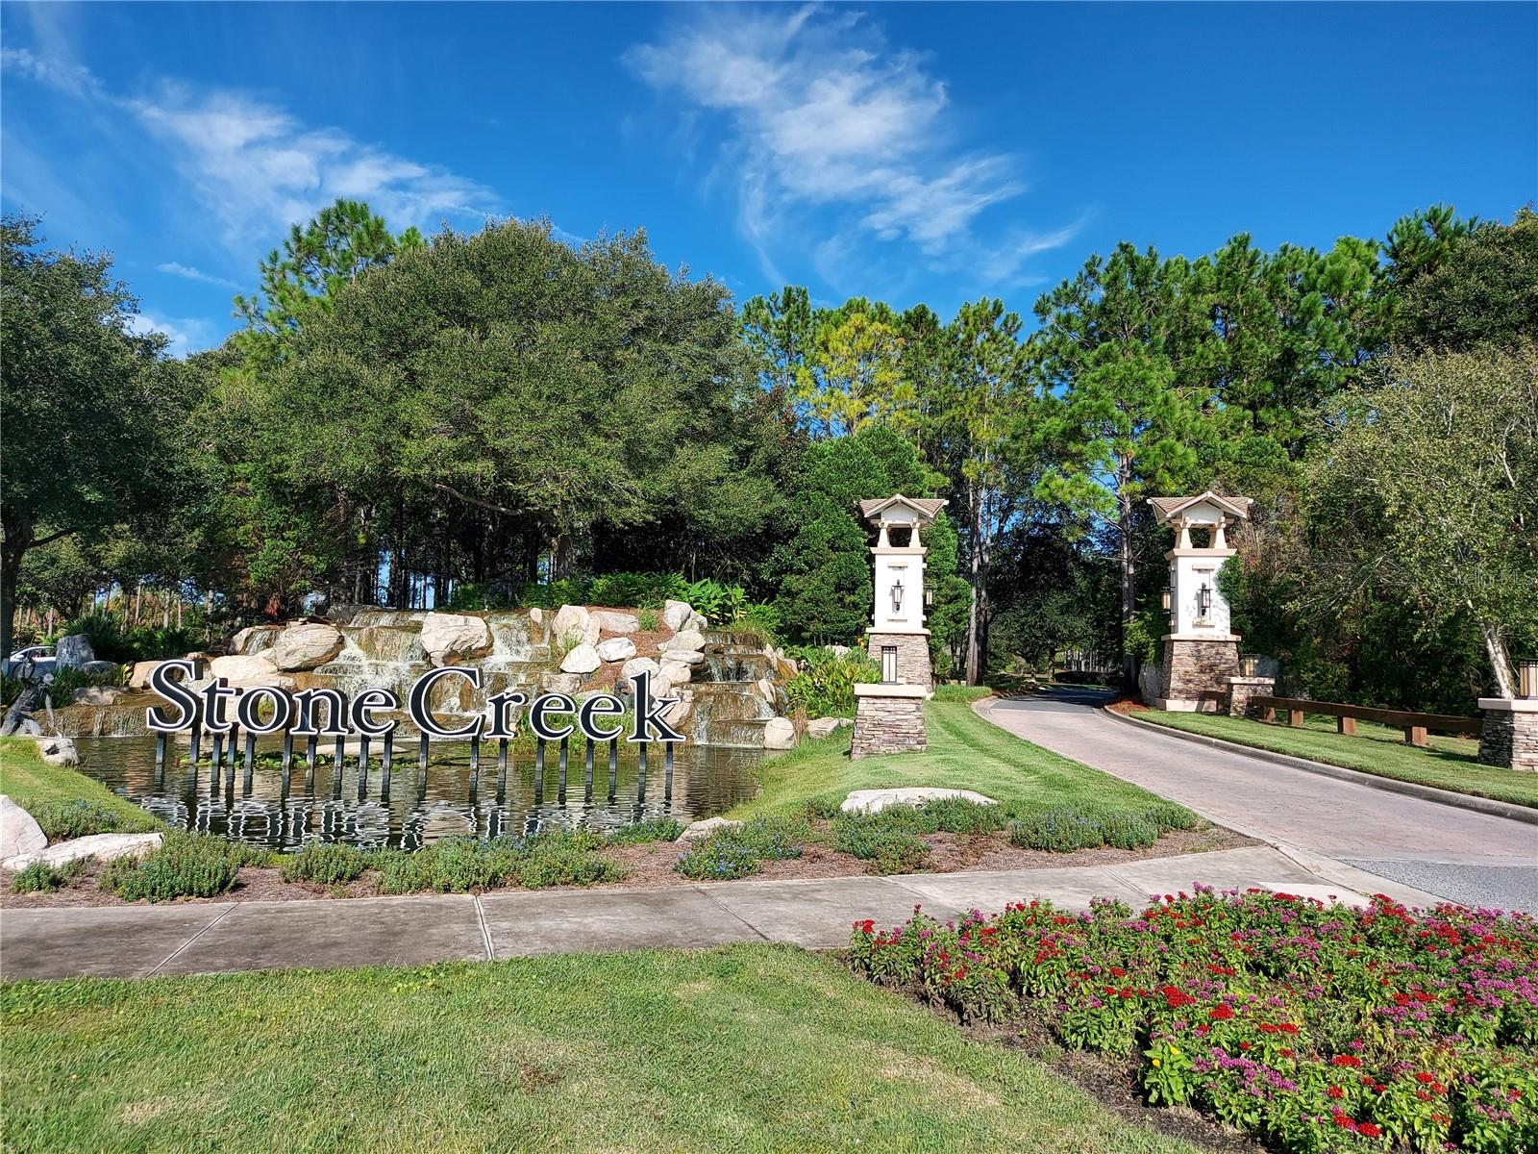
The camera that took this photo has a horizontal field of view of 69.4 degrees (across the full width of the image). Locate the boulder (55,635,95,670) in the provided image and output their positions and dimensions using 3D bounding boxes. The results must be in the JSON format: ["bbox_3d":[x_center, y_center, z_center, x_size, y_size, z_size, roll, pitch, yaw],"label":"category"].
[{"bbox_3d":[-18.699,2.071,29.931,0.950,1.030,0.800,4,-6,-32],"label":"boulder"}]

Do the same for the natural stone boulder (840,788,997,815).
[{"bbox_3d":[1.529,2.274,11.351,1.600,0.260,0.800,1,-5,7],"label":"natural stone boulder"}]

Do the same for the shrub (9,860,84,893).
[{"bbox_3d":[-4.568,1.863,7.020,0.440,0.230,0.400,4,-6,-32],"label":"shrub"}]

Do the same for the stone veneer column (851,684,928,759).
[{"bbox_3d":[2.056,2.417,18.915,1.220,1.190,1.200,1,-5,5],"label":"stone veneer column"}]

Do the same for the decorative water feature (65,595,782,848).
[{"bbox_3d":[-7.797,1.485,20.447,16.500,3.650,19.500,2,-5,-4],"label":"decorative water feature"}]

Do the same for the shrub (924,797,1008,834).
[{"bbox_3d":[1.875,2.250,10.600,0.800,0.280,0.650,1,-5,10],"label":"shrub"}]

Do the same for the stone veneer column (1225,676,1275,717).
[{"bbox_3d":[14.651,3.615,33.817,1.250,1.190,1.250,0,-5,14],"label":"stone veneer column"}]

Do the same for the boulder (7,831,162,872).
[{"bbox_3d":[-4.987,1.940,8.067,1.080,0.230,0.600,5,-6,-35],"label":"boulder"}]

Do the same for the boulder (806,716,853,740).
[{"bbox_3d":[1.329,3.321,24.810,1.050,0.510,0.800,1,-5,3],"label":"boulder"}]

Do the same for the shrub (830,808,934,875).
[{"bbox_3d":[0.915,2.120,8.955,0.820,0.300,1.050,1,-5,5],"label":"shrub"}]

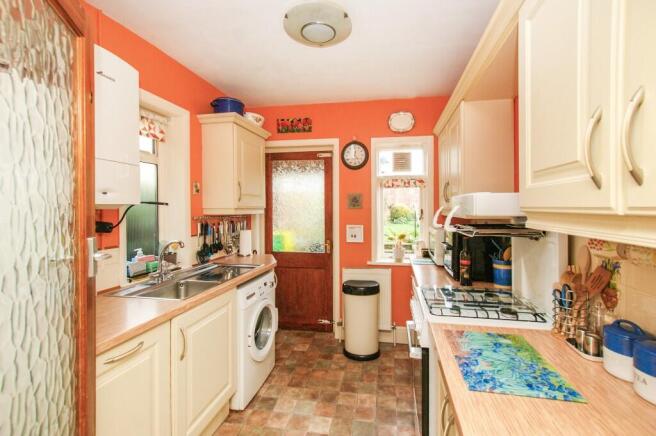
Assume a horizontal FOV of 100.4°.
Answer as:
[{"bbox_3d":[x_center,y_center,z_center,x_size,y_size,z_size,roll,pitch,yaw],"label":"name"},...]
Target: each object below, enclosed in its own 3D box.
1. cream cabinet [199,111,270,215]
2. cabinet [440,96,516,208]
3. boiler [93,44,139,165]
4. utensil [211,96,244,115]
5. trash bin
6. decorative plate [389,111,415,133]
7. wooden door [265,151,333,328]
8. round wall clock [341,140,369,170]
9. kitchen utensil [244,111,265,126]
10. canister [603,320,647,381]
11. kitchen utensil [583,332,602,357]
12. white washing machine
[{"bbox_3d":[-0.824,-0.440,2.511,0.360,0.800,0.610,0,2,13],"label":"cream cabinet"},{"bbox_3d":[1.084,-0.384,2.106,0.300,0.700,0.900,0,2,13],"label":"cabinet"},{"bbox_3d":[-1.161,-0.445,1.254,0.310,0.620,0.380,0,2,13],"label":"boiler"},{"bbox_3d":[-0.864,-0.897,2.374,0.290,0.160,0.260,0,2,13],"label":"utensil"},{"bbox_3d":[0.326,0.953,2.608,0.340,0.670,0.340,0,2,9],"label":"trash bin"},{"bbox_3d":[0.726,-0.943,2.684,0.255,0.205,0.030,0,2,9],"label":"decorative plate"},{"bbox_3d":[-0.326,0.275,3.062,0.770,2.000,0.050,0,2,9],"label":"wooden door"},{"bbox_3d":[0.276,-0.630,2.765,0.285,0.290,0.045,0,2,9],"label":"round wall clock"},{"bbox_3d":[-0.748,-0.910,2.685,0.230,0.140,0.230,0,2,13],"label":"kitchen utensil"},{"bbox_3d":[0.840,0.366,0.760,0.103,0.146,0.103,0,2,13],"label":"canister"},{"bbox_3d":[0.836,0.397,0.861,0.044,0.058,0.044,0,2,13],"label":"kitchen utensil"},{"bbox_3d":[-0.768,0.877,2.159,0.570,0.845,0.590,0,2,13],"label":"white washing machine"}]

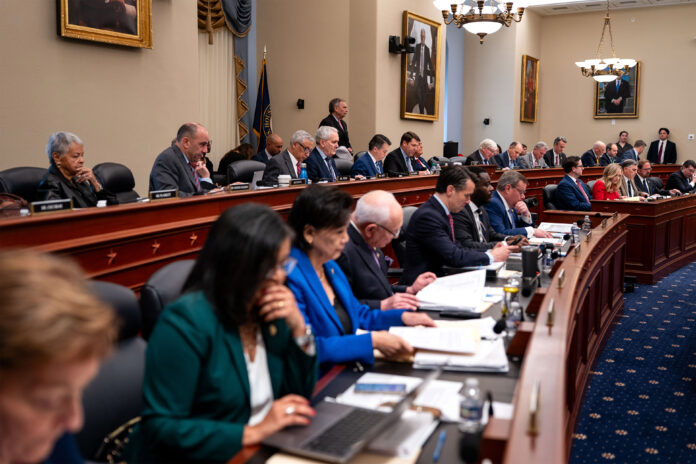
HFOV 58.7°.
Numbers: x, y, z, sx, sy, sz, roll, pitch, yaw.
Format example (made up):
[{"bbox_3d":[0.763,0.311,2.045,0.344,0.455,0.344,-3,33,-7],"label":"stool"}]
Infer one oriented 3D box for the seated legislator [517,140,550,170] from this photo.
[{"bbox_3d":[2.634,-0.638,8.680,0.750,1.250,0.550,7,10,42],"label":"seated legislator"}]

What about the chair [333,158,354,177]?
[{"bbox_3d":[0.024,-0.166,5.970,0.680,1.080,0.660,4,8,29],"label":"chair"}]

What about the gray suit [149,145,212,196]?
[{"bbox_3d":[-1.089,-0.239,4.117,0.480,0.680,0.500,3,8,21],"label":"gray suit"}]

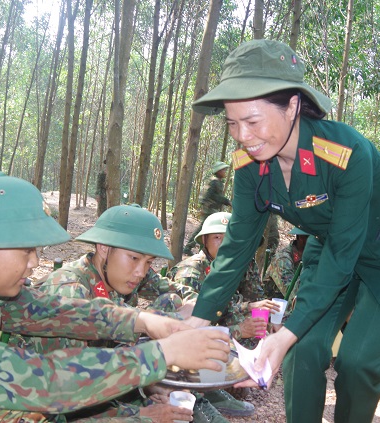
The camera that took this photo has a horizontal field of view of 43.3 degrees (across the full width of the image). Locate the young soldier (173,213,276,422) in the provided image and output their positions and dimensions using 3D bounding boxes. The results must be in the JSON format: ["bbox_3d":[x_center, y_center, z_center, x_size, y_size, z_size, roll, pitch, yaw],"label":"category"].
[{"bbox_3d":[0.160,0.390,2.200,0.480,0.860,0.620,3,-3,-45],"label":"young soldier"}]

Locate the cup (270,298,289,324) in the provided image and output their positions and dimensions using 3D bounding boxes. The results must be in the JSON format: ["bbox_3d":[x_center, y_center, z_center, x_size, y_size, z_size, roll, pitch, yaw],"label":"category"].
[{"bbox_3d":[0.384,0.428,2.050,0.071,0.108,0.071,7,-2,0],"label":"cup"}]

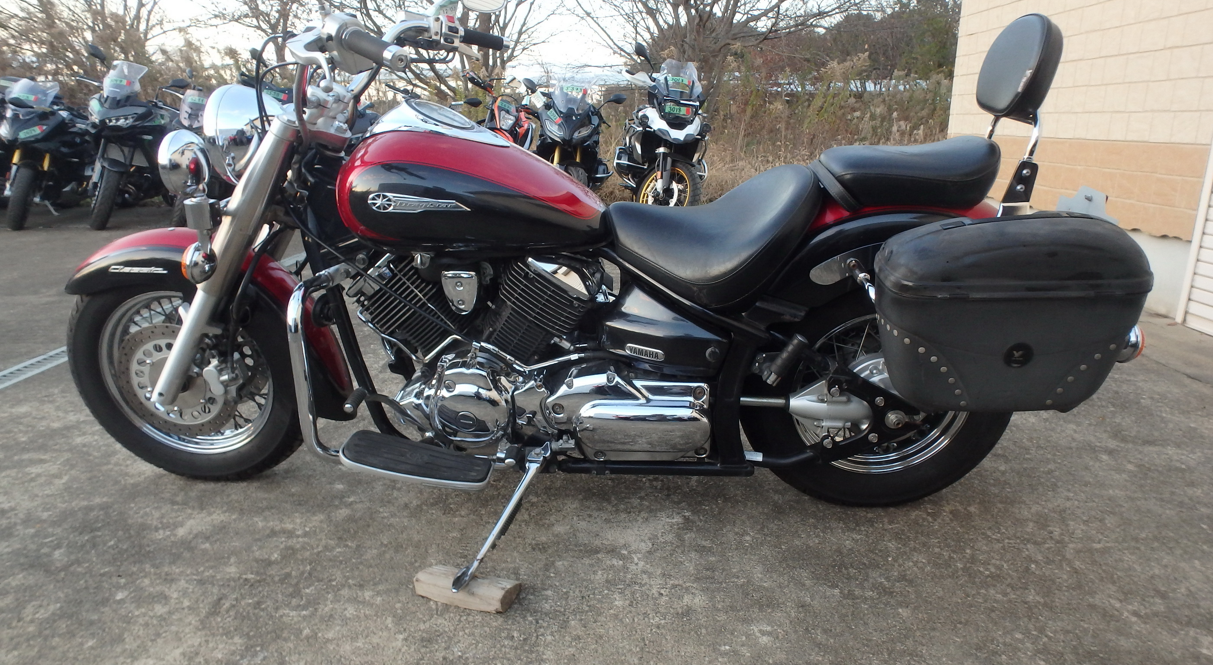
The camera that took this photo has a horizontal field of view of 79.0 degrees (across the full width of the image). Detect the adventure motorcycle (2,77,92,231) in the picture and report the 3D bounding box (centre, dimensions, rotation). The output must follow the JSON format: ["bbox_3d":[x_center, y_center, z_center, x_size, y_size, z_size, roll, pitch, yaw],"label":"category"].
[{"bbox_3d":[-5.547,-1.788,7.319,0.860,1.330,2.120,-1,15,-19],"label":"adventure motorcycle"}]

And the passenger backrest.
[{"bbox_3d":[0.808,-0.518,1.444,0.055,0.190,0.225,12,23,-1],"label":"passenger backrest"}]

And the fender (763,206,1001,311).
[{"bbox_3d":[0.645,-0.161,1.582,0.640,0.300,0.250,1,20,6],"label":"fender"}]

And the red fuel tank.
[{"bbox_3d":[-0.270,-0.348,1.588,0.550,0.285,0.310,1,23,3],"label":"red fuel tank"}]

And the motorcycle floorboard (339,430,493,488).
[{"bbox_3d":[-0.377,0.256,1.514,0.310,0.045,0.130,5,23,2],"label":"motorcycle floorboard"}]

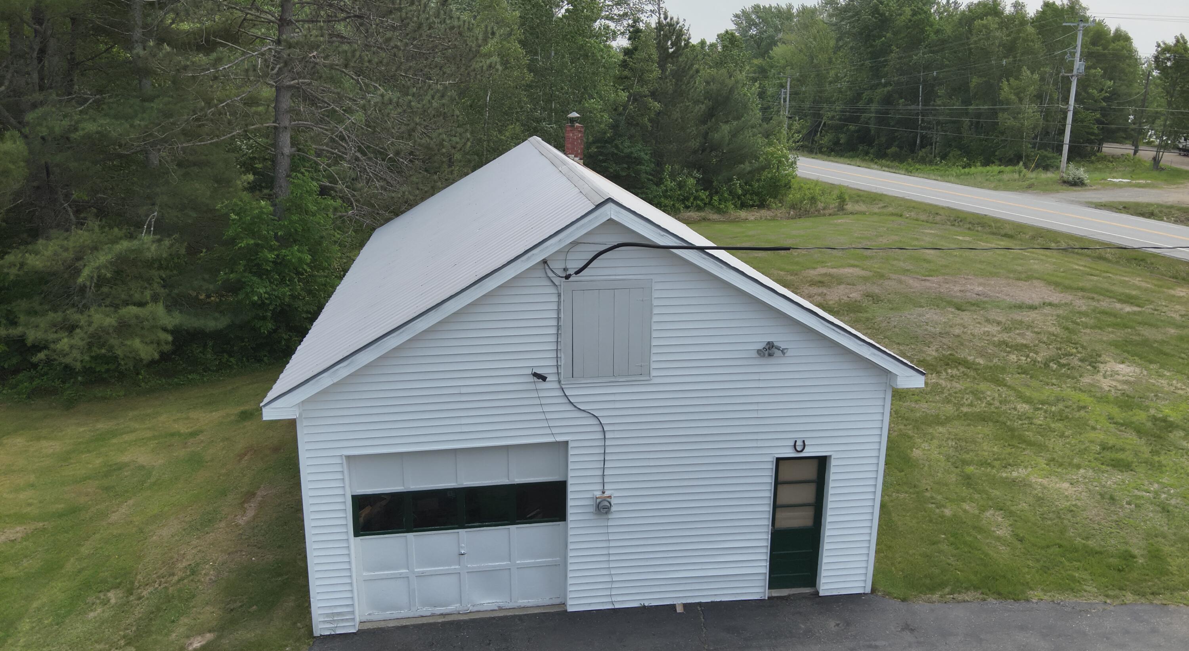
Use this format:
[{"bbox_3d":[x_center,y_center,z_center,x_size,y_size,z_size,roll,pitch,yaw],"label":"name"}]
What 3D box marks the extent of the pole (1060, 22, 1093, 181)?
[{"bbox_3d":[38.904,-18.407,67.270,2.800,12.289,0.600,-3,16,-8],"label":"pole"}]

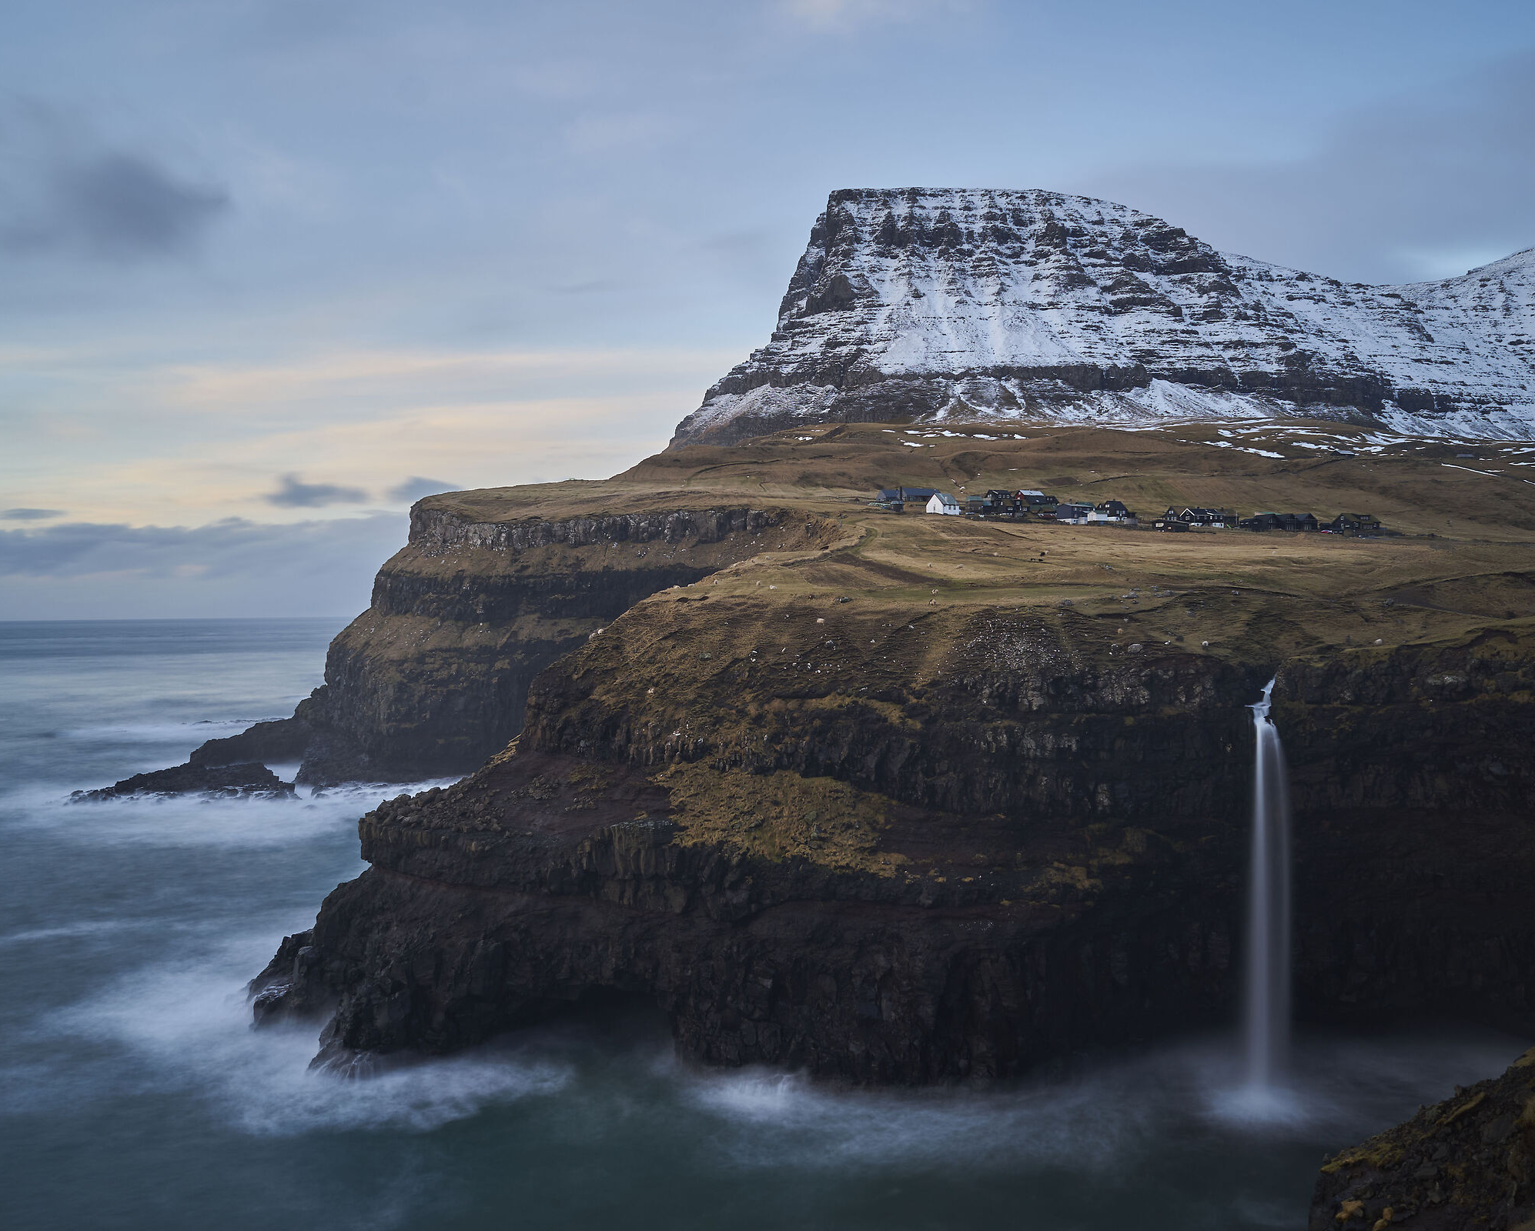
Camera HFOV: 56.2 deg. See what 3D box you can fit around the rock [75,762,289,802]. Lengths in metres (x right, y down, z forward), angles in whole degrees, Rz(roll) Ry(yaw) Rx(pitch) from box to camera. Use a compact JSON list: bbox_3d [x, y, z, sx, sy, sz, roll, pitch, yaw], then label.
[{"bbox_3d":[-217.000,62.600,549.000,80.000,12.000,36.000,-1,0,-3],"label":"rock"}]

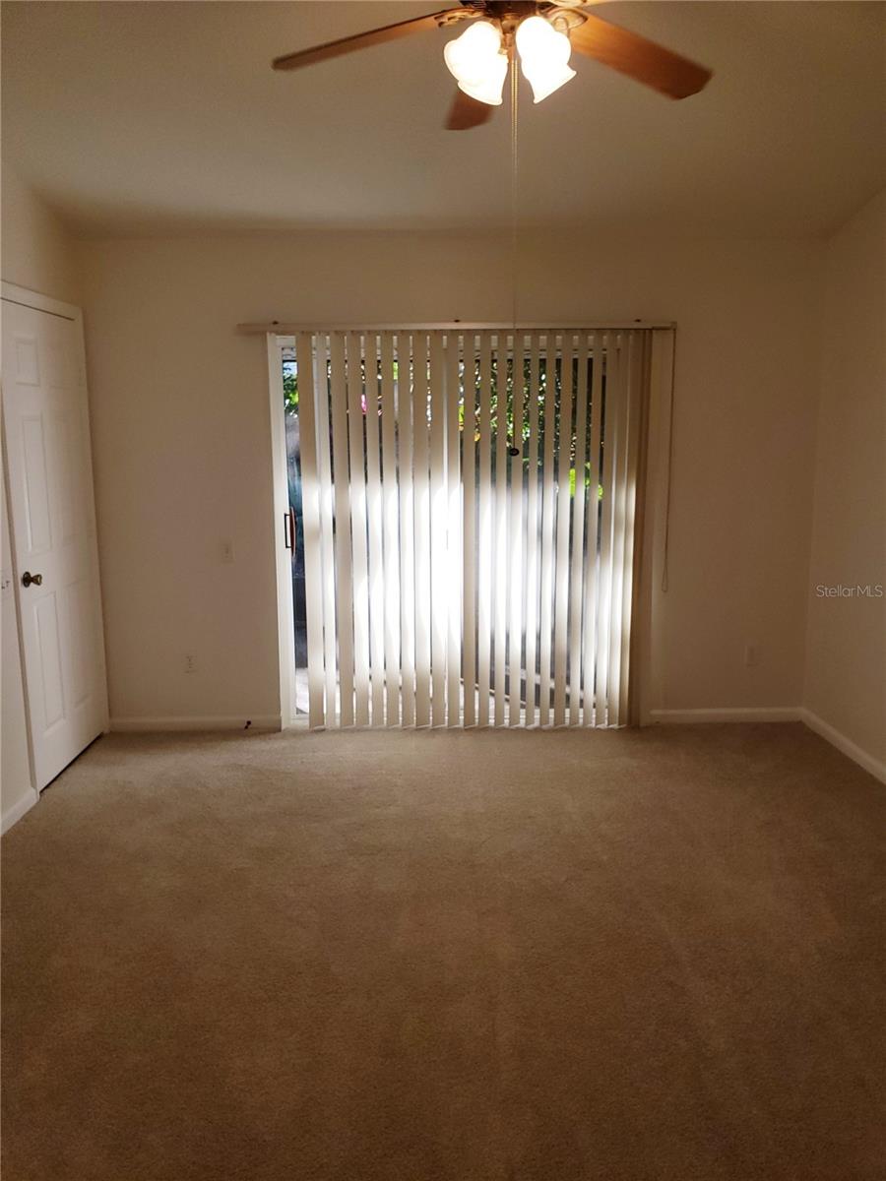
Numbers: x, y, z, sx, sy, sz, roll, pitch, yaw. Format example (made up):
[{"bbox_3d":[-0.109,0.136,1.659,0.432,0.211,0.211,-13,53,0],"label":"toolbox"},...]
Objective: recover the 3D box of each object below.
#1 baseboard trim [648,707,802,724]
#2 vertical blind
[{"bbox_3d":[1.480,0.660,4.630,0.812,0.080,0.016,-1,10,-1],"label":"baseboard trim"},{"bbox_3d":[0.124,-0.274,4.451,1.847,2.003,0.120,-1,10,-1],"label":"vertical blind"}]

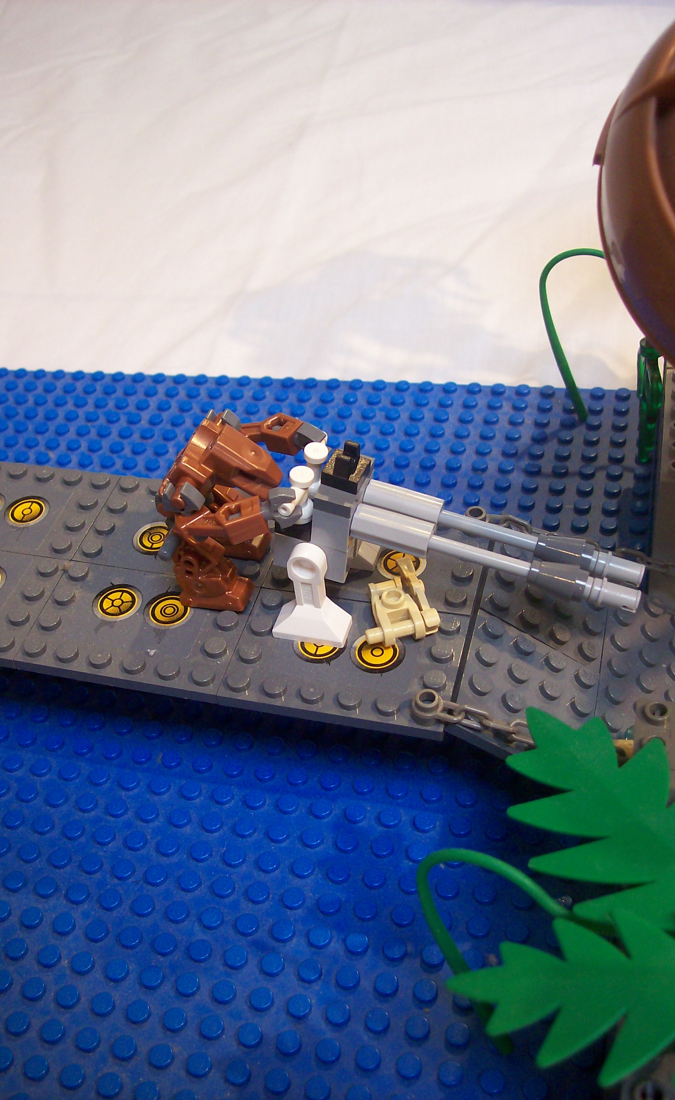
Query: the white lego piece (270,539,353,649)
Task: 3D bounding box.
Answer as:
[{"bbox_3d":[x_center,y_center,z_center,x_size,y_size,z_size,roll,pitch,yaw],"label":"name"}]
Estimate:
[{"bbox_3d":[-0.006,0.009,0.242,0.016,0.023,0.008,7,45,13],"label":"white lego piece"}]

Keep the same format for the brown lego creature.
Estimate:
[{"bbox_3d":[-0.022,-0.009,0.249,0.038,0.042,0.030,7,45,13],"label":"brown lego creature"}]

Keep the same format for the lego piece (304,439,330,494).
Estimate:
[{"bbox_3d":[-0.005,-0.017,0.241,0.006,0.012,0.006,2,45,-2],"label":"lego piece"}]

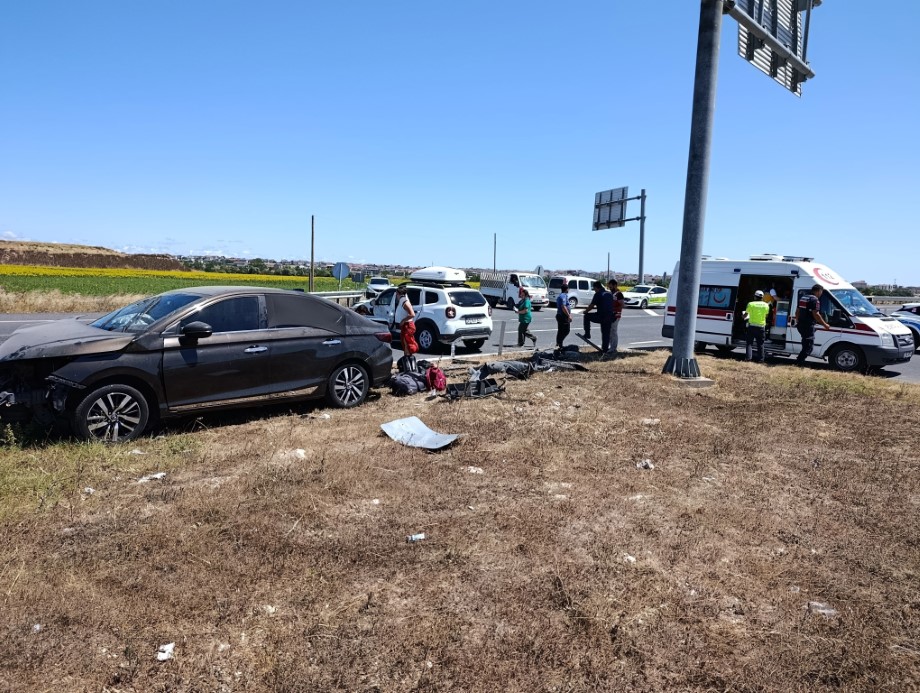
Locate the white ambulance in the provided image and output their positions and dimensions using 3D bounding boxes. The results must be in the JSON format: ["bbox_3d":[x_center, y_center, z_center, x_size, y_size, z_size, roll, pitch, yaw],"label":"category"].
[{"bbox_3d":[8.392,-0.962,15.931,2.000,2.720,5.680,-4,9,-40],"label":"white ambulance"}]

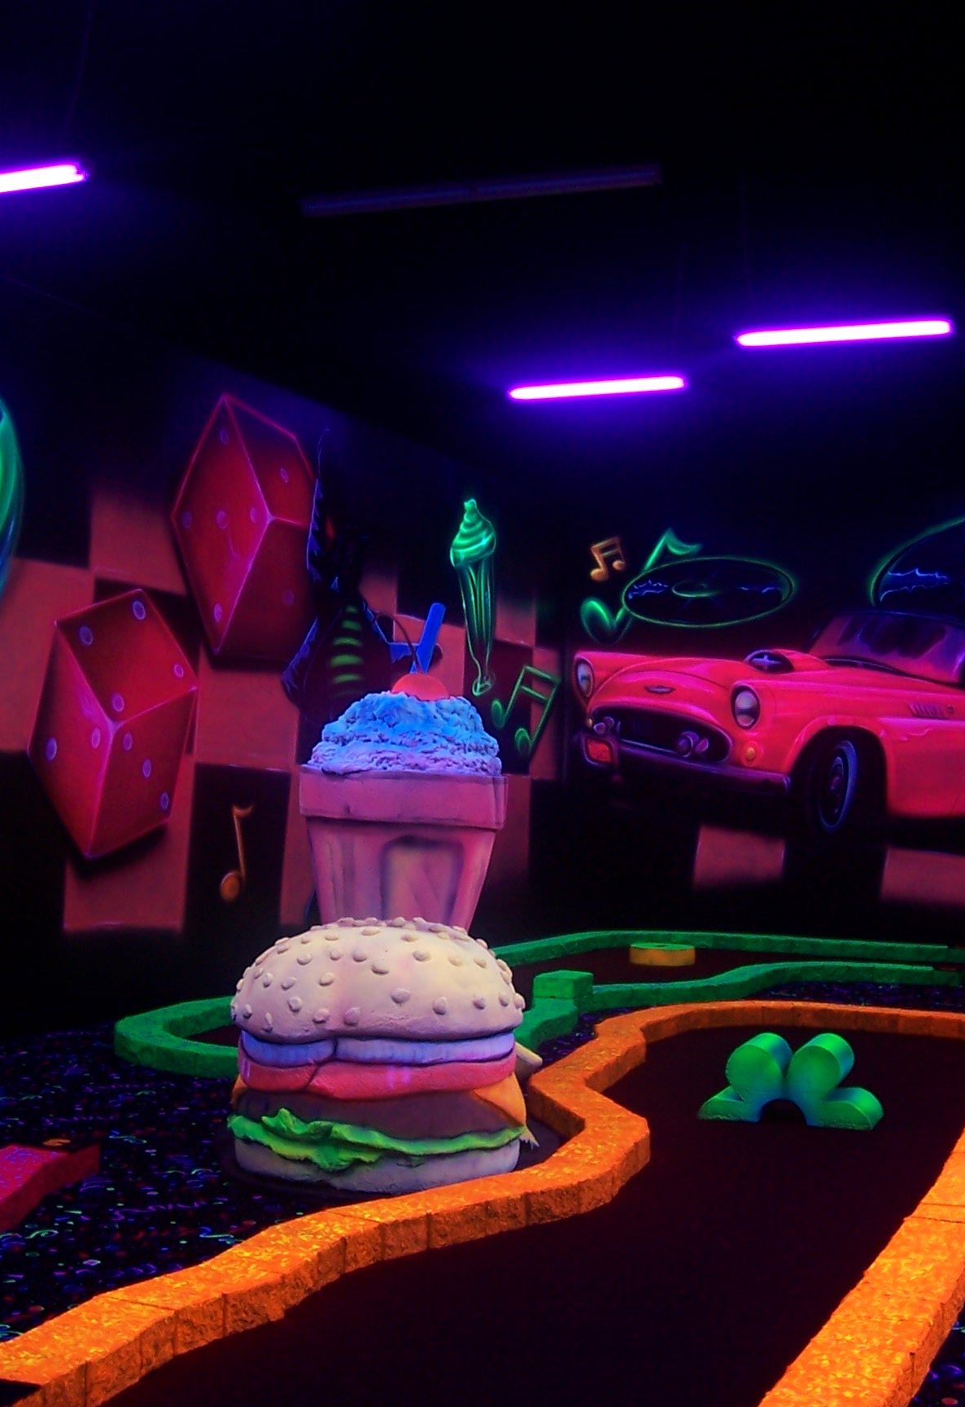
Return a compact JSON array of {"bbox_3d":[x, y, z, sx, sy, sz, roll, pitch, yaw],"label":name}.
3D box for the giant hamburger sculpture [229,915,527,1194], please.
[{"bbox_3d":[-0.275,0.920,4.953,0.810,0.660,0.790,2,-3,-3],"label":"giant hamburger sculpture"}]

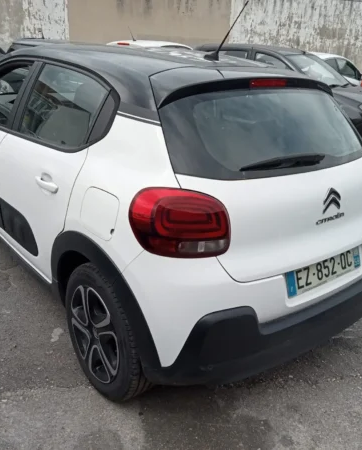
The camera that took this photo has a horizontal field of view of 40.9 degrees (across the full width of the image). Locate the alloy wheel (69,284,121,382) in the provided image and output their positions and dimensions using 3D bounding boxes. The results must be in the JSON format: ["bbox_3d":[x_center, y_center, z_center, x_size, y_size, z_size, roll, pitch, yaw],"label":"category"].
[{"bbox_3d":[-0.338,0.471,2.216,0.160,0.440,0.440,-13,27,-36],"label":"alloy wheel"}]

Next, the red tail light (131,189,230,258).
[{"bbox_3d":[0.003,-0.015,1.759,0.295,0.230,0.295,-14,28,-35],"label":"red tail light"}]

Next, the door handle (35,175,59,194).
[{"bbox_3d":[-0.619,-0.185,2.249,0.055,0.046,0.225,-13,27,-36],"label":"door handle"}]

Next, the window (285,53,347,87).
[{"bbox_3d":[1.919,-2.204,6.925,0.600,0.450,1.320,19,27,35],"label":"window"}]

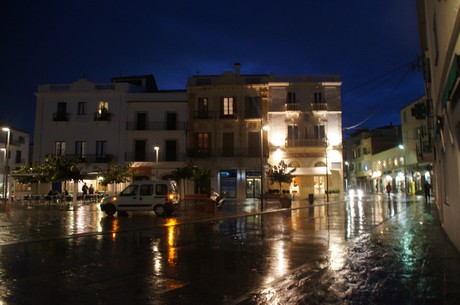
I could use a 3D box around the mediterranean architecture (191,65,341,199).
[{"bbox_3d":[3.700,-1.765,40.591,15.900,13.800,10.000,0,-5,2],"label":"mediterranean architecture"}]

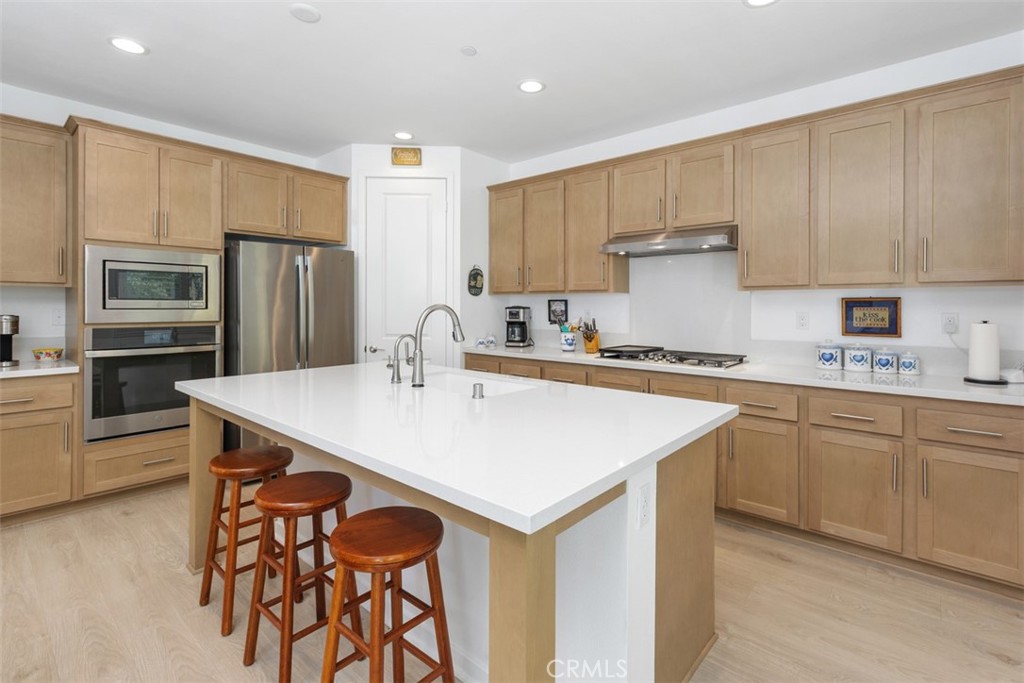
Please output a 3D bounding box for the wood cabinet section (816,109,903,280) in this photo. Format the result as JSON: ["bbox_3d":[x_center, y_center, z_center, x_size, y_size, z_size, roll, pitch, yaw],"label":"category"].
[{"bbox_3d":[1.906,-0.769,2.499,0.374,0.909,0.023,2,4,40],"label":"wood cabinet section"}]

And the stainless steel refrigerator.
[{"bbox_3d":[-1.972,0.102,3.951,0.826,1.770,0.908,3,4,42],"label":"stainless steel refrigerator"}]

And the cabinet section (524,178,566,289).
[{"bbox_3d":[0.285,-0.886,3.886,0.390,0.913,0.028,2,3,40],"label":"cabinet section"}]

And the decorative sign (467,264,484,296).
[{"bbox_3d":[-0.337,-0.581,4.407,0.015,0.291,0.213,3,4,41],"label":"decorative sign"}]

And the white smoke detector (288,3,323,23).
[{"bbox_3d":[-1.012,-1.609,2.233,0.142,0.033,0.142,0,3,0],"label":"white smoke detector"}]

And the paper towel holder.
[{"bbox_3d":[2.377,0.057,2.280,0.155,0.321,0.155,2,3,40],"label":"paper towel holder"}]

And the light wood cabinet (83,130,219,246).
[{"bbox_3d":[-2.633,-1.034,3.335,0.420,0.696,0.777,3,4,41],"label":"light wood cabinet"}]

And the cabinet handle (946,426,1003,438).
[{"bbox_3d":[2.160,0.422,2.128,0.184,0.014,0.035,3,4,41],"label":"cabinet handle"}]

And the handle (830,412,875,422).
[{"bbox_3d":[1.672,0.370,2.235,0.169,0.013,0.033,2,4,40],"label":"handle"}]

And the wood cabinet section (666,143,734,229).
[{"bbox_3d":[1.349,-1.084,3.240,0.438,0.517,0.030,3,4,41],"label":"wood cabinet section"}]

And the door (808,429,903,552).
[{"bbox_3d":[1.728,0.739,2.302,0.376,0.536,0.028,2,3,40],"label":"door"}]

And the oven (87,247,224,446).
[{"bbox_3d":[-2.652,-0.014,3.352,0.605,1.272,0.760,3,4,42],"label":"oven"}]

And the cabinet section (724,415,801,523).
[{"bbox_3d":[1.386,0.703,2.519,0.352,0.525,0.023,2,4,40],"label":"cabinet section"}]

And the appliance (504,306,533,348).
[{"bbox_3d":[0.054,-0.129,4.130,0.190,0.368,0.240,1,3,22],"label":"appliance"}]

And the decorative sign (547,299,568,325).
[{"bbox_3d":[0.423,-0.277,4.178,0.227,0.216,0.022,2,3,40],"label":"decorative sign"}]

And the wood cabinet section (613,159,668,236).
[{"bbox_3d":[0.932,-1.052,3.338,0.396,0.491,0.028,2,3,40],"label":"wood cabinet section"}]

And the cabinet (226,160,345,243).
[{"bbox_3d":[-2.030,-1.163,3.994,0.420,0.526,0.945,3,4,41],"label":"cabinet"}]

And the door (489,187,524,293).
[{"bbox_3d":[-0.043,-0.960,4.404,0.417,0.974,0.030,3,4,41],"label":"door"}]

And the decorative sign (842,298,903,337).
[{"bbox_3d":[2.267,-0.151,2.876,0.293,0.243,0.022,3,4,41],"label":"decorative sign"}]

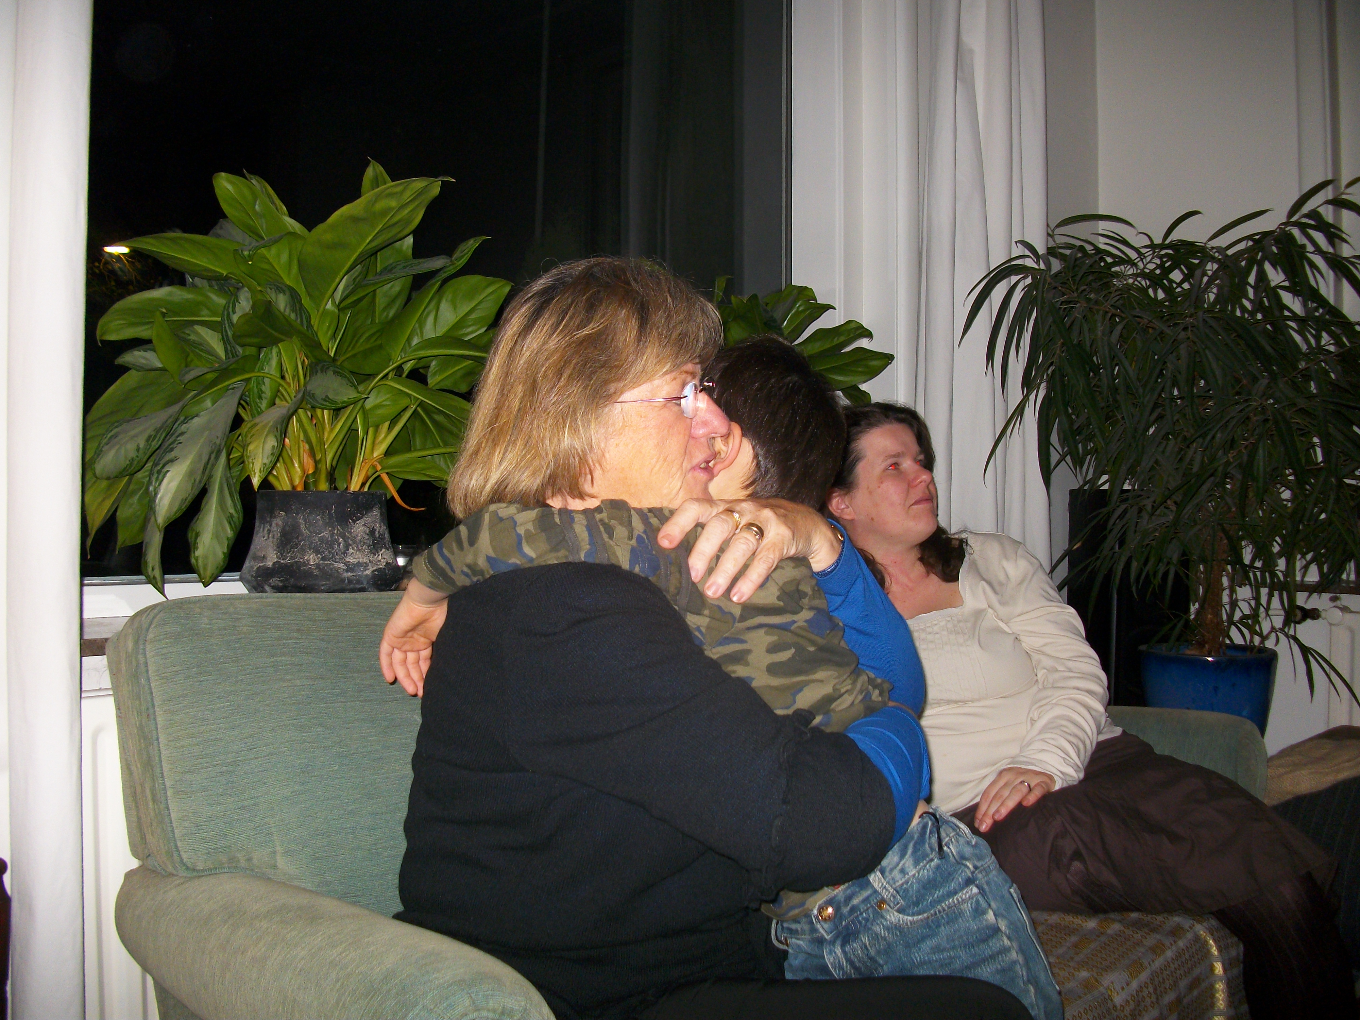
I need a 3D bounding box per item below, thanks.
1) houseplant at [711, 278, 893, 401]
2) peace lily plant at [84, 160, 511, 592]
[{"bbox_3d":[0.105,-0.135,2.380,0.560,0.570,0.480,0,0,-36],"label":"houseplant"},{"bbox_3d":[-0.529,-0.168,1.850,0.610,0.630,0.530,0,0,-36],"label":"peace lily plant"}]

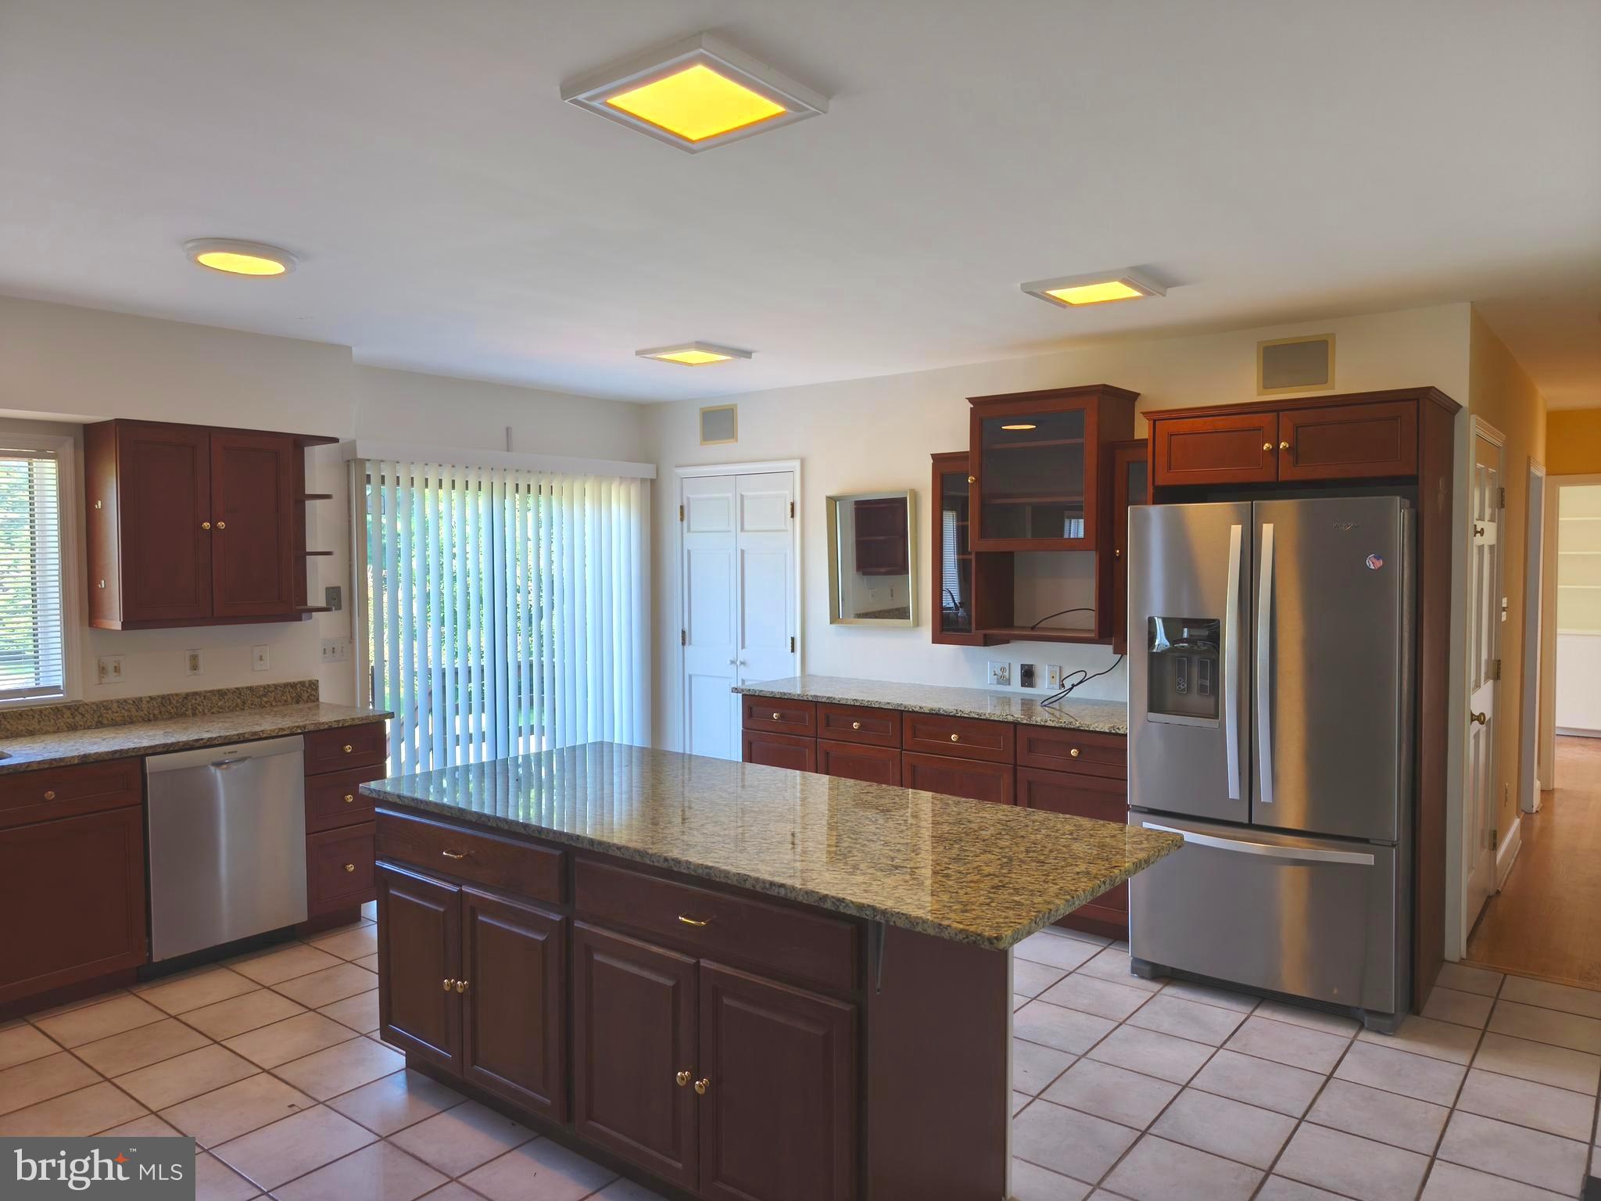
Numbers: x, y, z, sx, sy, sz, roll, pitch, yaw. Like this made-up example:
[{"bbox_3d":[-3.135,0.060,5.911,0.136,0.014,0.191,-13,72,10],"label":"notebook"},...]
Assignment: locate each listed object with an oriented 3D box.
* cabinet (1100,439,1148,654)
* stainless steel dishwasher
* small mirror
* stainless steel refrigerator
[{"bbox_3d":[1.507,-0.221,4.522,0.270,0.890,0.270,1,3,37],"label":"cabinet"},{"bbox_3d":[-2.416,0.943,4.284,0.600,0.786,0.590,1,3,39],"label":"stainless steel dishwasher"},{"bbox_3d":[0.394,-0.223,5.795,0.577,0.718,0.056,1,2,38],"label":"small mirror"},{"bbox_3d":[1.844,0.535,4.089,0.899,1.781,0.869,1,2,38],"label":"stainless steel refrigerator"}]

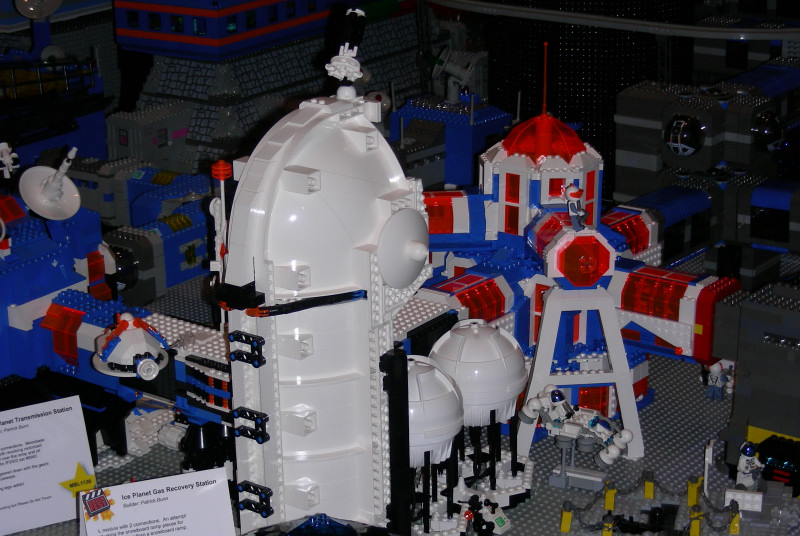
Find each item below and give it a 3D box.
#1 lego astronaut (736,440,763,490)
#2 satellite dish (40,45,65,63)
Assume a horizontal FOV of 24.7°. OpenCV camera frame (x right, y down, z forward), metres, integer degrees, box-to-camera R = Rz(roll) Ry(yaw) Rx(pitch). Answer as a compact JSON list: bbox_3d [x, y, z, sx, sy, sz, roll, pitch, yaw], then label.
[{"bbox_3d":[0.321,0.180,1.673,0.024,0.043,0.018,-7,18,-21],"label":"lego astronaut"},{"bbox_3d":[-0.447,-0.270,2.350,0.032,0.032,0.011,-4,7,-10],"label":"satellite dish"}]

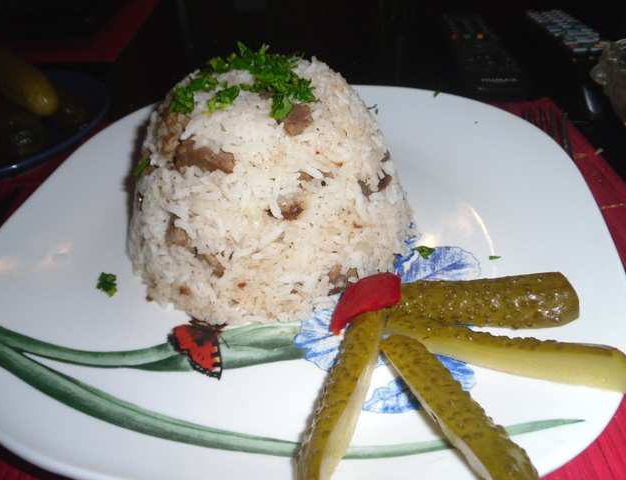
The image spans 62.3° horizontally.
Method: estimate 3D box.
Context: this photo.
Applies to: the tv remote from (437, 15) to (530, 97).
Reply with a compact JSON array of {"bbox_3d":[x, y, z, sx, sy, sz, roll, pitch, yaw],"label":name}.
[{"bbox_3d":[0.142,-0.161,0.447,0.046,0.018,0.183,1,40,4],"label":"tv remote"}]

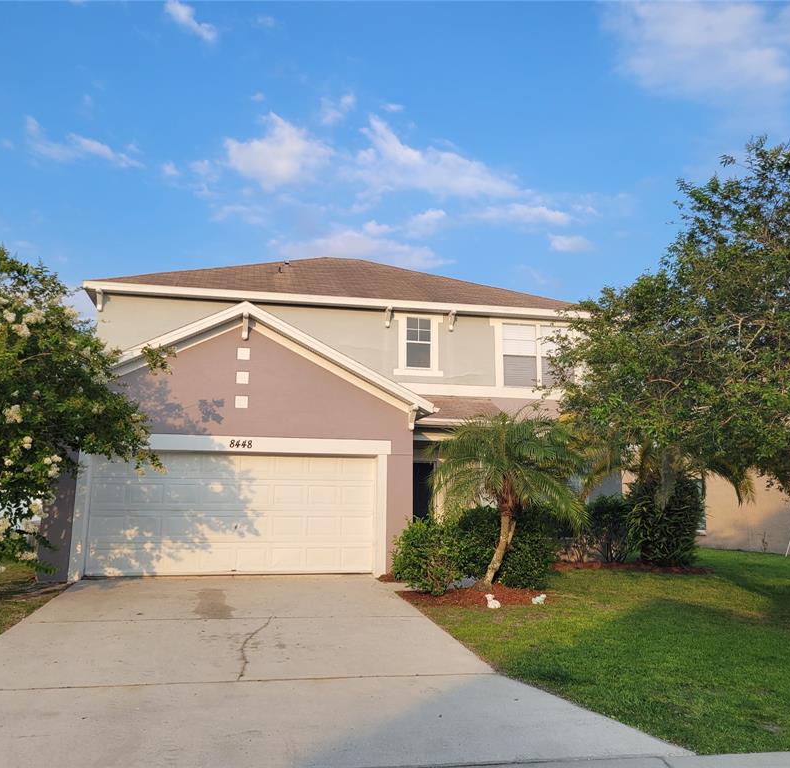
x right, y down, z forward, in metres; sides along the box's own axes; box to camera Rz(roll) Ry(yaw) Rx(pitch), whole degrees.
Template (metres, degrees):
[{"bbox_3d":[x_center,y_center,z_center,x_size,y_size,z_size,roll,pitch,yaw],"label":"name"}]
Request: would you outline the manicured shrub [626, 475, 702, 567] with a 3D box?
[{"bbox_3d":[5.707,2.889,16.348,1.552,1.926,1.400,2,-11,-11],"label":"manicured shrub"}]

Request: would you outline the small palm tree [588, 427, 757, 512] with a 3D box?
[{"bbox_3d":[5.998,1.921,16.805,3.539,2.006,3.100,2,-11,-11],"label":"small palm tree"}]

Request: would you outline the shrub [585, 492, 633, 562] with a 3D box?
[{"bbox_3d":[4.609,3.113,16.605,1.069,1.443,1.000,2,-11,-11],"label":"shrub"}]

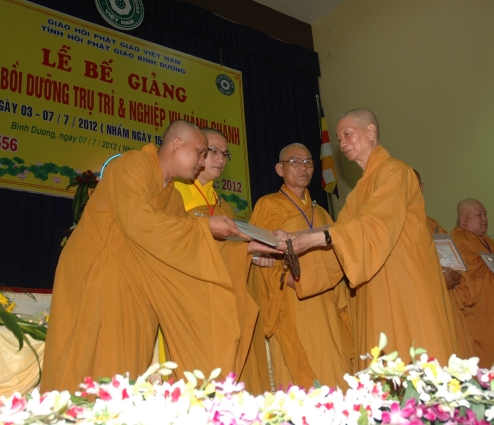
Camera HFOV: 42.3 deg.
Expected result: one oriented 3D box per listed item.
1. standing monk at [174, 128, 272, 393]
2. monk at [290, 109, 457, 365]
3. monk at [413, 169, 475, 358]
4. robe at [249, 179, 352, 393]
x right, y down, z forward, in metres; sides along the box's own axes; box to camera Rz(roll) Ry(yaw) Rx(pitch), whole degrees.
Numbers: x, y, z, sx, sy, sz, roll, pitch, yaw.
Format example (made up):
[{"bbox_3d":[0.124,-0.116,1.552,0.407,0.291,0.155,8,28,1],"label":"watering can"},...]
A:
[{"bbox_3d":[-0.097,0.428,2.559,0.570,1.650,0.470,11,-22,-41],"label":"standing monk"},{"bbox_3d":[0.482,0.355,2.431,0.740,1.660,0.540,4,-18,-24],"label":"monk"},{"bbox_3d":[0.929,0.533,3.141,0.600,1.650,0.470,10,-22,-39],"label":"monk"},{"bbox_3d":[0.286,0.457,2.725,0.580,1.640,0.460,8,-21,-35],"label":"robe"}]

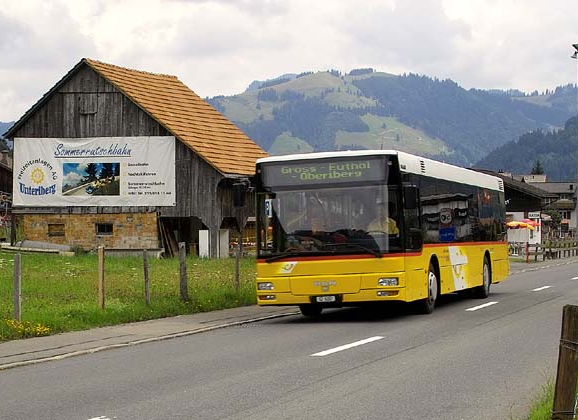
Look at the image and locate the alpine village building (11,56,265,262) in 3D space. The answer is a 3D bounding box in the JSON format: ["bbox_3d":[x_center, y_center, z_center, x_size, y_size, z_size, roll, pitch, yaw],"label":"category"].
[{"bbox_3d":[-6.028,-2.072,49.687,11.185,8.577,7.326,0,-1,26],"label":"alpine village building"}]

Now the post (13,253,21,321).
[{"bbox_3d":[-4.120,1.173,16.714,0.110,1.035,0.110,0,-1,21],"label":"post"}]

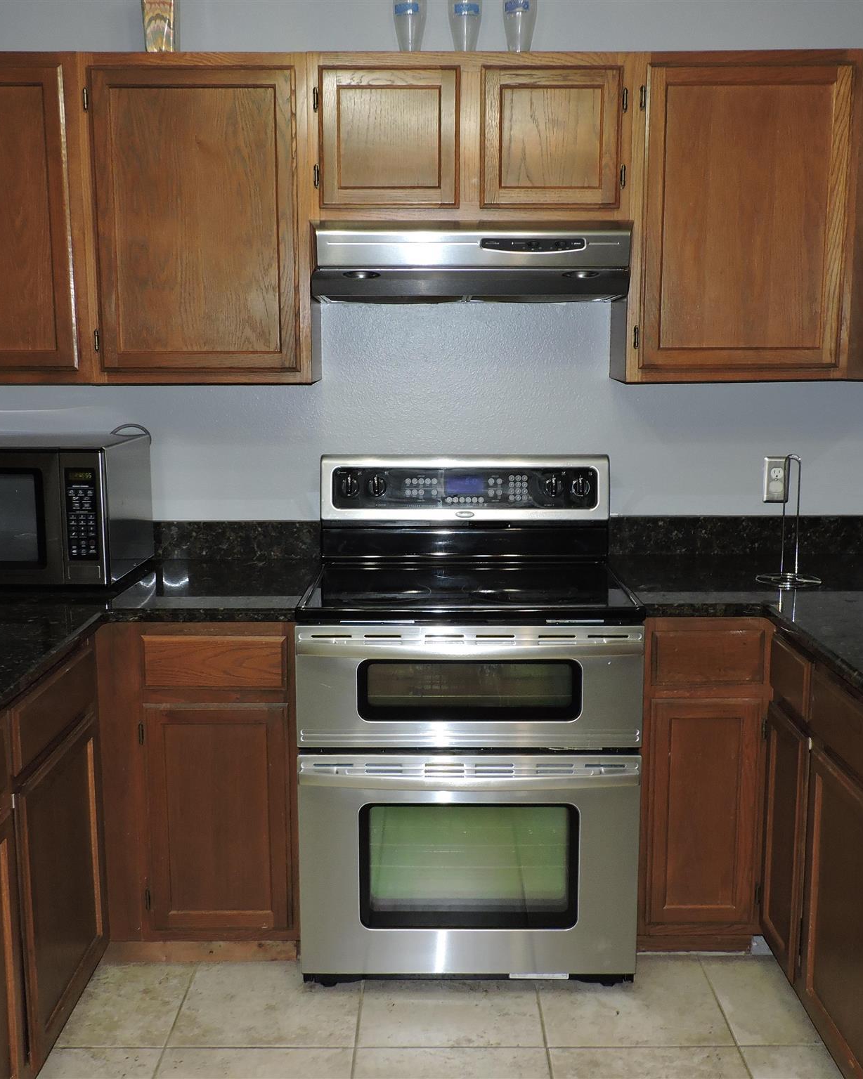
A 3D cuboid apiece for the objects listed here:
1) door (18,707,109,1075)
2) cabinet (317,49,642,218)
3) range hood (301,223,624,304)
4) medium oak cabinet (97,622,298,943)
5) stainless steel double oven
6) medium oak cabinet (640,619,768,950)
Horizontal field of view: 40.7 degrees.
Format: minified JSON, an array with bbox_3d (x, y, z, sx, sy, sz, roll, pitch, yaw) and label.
[{"bbox_3d":[-0.749,0.688,2.366,0.020,0.550,0.480,0,10,0],"label":"door"},{"bbox_3d":[0.092,-0.964,2.862,0.765,0.382,0.330,0,10,0],"label":"cabinet"},{"bbox_3d":[0.093,-0.676,2.842,0.758,0.179,0.465,0,10,0],"label":"range hood"},{"bbox_3d":[-0.531,0.537,2.960,0.465,0.825,0.630,0,10,0],"label":"medium oak cabinet"},{"bbox_3d":[0.086,0.413,2.888,0.758,1.189,0.695,0,10,0],"label":"stainless steel double oven"},{"bbox_3d":[0.624,0.542,2.965,0.305,0.845,0.630,0,10,0],"label":"medium oak cabinet"}]

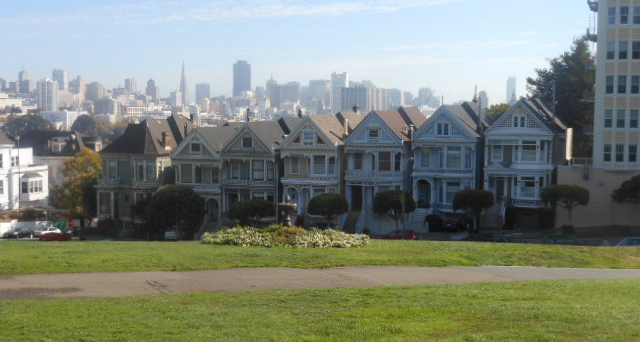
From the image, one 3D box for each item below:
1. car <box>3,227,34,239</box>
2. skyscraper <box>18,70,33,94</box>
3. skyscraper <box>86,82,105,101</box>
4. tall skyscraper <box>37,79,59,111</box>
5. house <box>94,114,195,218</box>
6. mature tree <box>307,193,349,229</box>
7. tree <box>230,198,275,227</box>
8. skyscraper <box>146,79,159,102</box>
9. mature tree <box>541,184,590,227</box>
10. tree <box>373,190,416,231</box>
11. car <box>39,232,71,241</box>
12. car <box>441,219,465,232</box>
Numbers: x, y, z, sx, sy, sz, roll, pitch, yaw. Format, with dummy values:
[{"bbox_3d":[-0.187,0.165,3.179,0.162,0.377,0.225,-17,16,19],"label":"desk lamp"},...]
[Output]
[{"bbox_3d":[-41.020,8.525,113.196,1.800,1.450,4.500,2,5,20],"label":"car"},{"bbox_3d":[-836.779,-248.197,2360.000,25.000,75.000,25.000,2,4,19],"label":"skyscraper"},{"bbox_3d":[-638.236,-225.591,2375.894,38.000,58.000,36.000,2,5,20],"label":"skyscraper"},{"bbox_3d":[-373.377,-100.024,1140.000,22.000,54.000,22.000,2,4,19],"label":"tall skyscraper"},{"bbox_3d":[-21.386,-0.618,109.504,9.200,13.400,14.500,2,5,20],"label":"house"},{"bbox_3d":[0.790,4.422,87.590,4.200,4.000,4.200,0,4,0],"label":"mature tree"},{"bbox_3d":[-7.461,4.738,90.625,4.800,3.700,4.500,0,4,0],"label":"tree"},{"bbox_3d":[-526.707,-251.558,2616.240,29.000,70.000,27.000,2,5,20],"label":"skyscraper"},{"bbox_3d":[23.244,3.515,78.774,4.700,4.590,4.500,2,5,20],"label":"mature tree"},{"bbox_3d":[7.576,4.198,84.606,4.400,4.550,4.300,0,4,0],"label":"tree"},{"bbox_3d":[-30.938,7.910,97.500,4.400,1.400,1.780,2,4,19],"label":"car"},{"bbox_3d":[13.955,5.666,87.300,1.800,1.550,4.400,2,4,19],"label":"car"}]

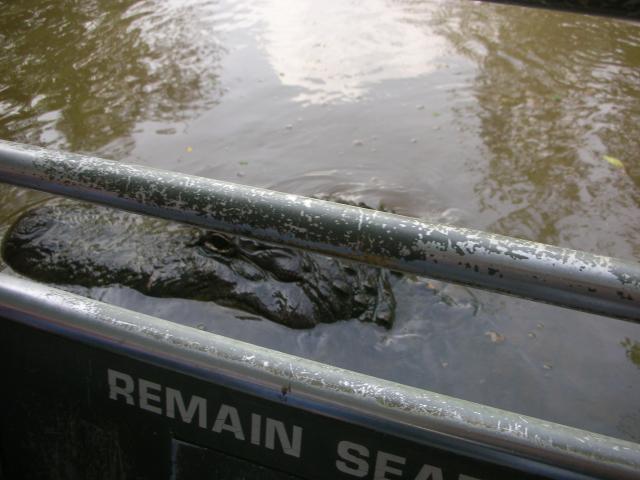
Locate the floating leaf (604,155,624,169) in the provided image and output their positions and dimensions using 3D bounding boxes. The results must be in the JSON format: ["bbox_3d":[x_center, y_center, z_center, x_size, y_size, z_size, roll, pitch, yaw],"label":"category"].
[{"bbox_3d":[0.892,-0.241,1.965,0.042,0.010,0.091,-5,30,-19],"label":"floating leaf"}]

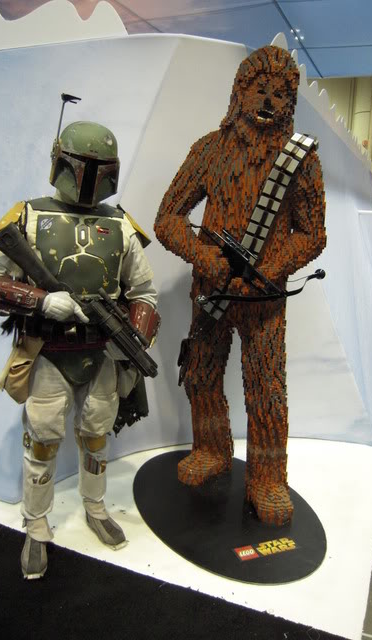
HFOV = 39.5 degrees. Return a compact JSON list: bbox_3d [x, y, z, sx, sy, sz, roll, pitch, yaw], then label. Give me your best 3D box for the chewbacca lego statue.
[{"bbox_3d":[0.279,-0.164,2.564,0.851,2.230,0.669,0,12,-6],"label":"chewbacca lego statue"}]

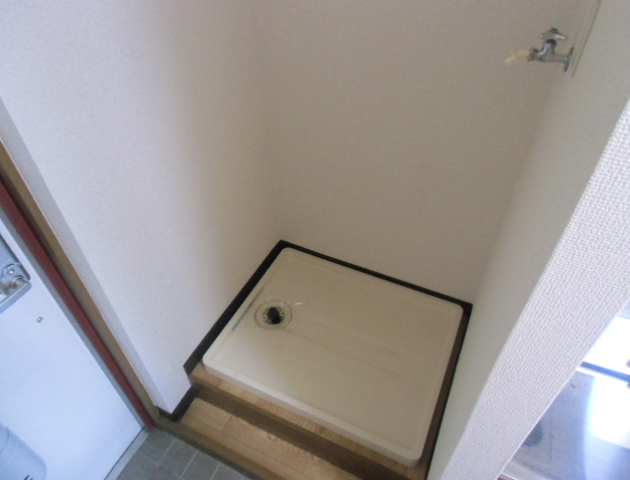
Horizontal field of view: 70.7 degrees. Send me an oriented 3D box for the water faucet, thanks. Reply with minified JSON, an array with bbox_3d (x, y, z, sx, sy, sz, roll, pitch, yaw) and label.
[{"bbox_3d":[0.532,-0.427,0.994,0.085,0.086,0.056,18,47,19],"label":"water faucet"}]

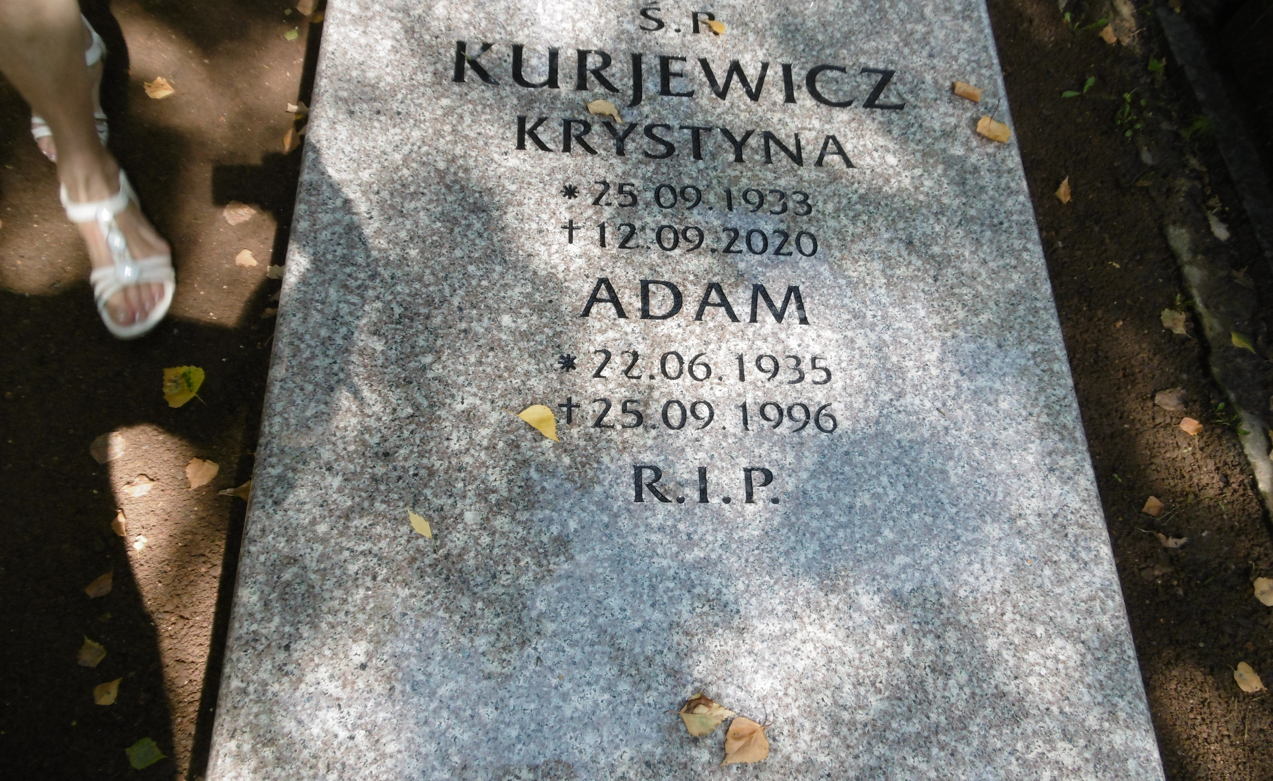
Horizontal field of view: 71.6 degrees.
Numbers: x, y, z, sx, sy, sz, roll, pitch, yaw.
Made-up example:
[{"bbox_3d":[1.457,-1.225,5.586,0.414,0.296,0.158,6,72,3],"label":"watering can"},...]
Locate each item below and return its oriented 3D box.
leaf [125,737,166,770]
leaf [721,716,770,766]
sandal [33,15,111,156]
[{"bbox_3d":[-0.566,0.417,1.018,0.037,0.008,0.034,-27,73,-17],"label":"leaf"},{"bbox_3d":[0.094,0.315,0.782,0.051,0.010,0.043,-35,75,-19],"label":"leaf"},{"bbox_3d":[-0.795,-0.410,1.240,0.098,0.090,0.255,-7,66,-10],"label":"sandal"}]

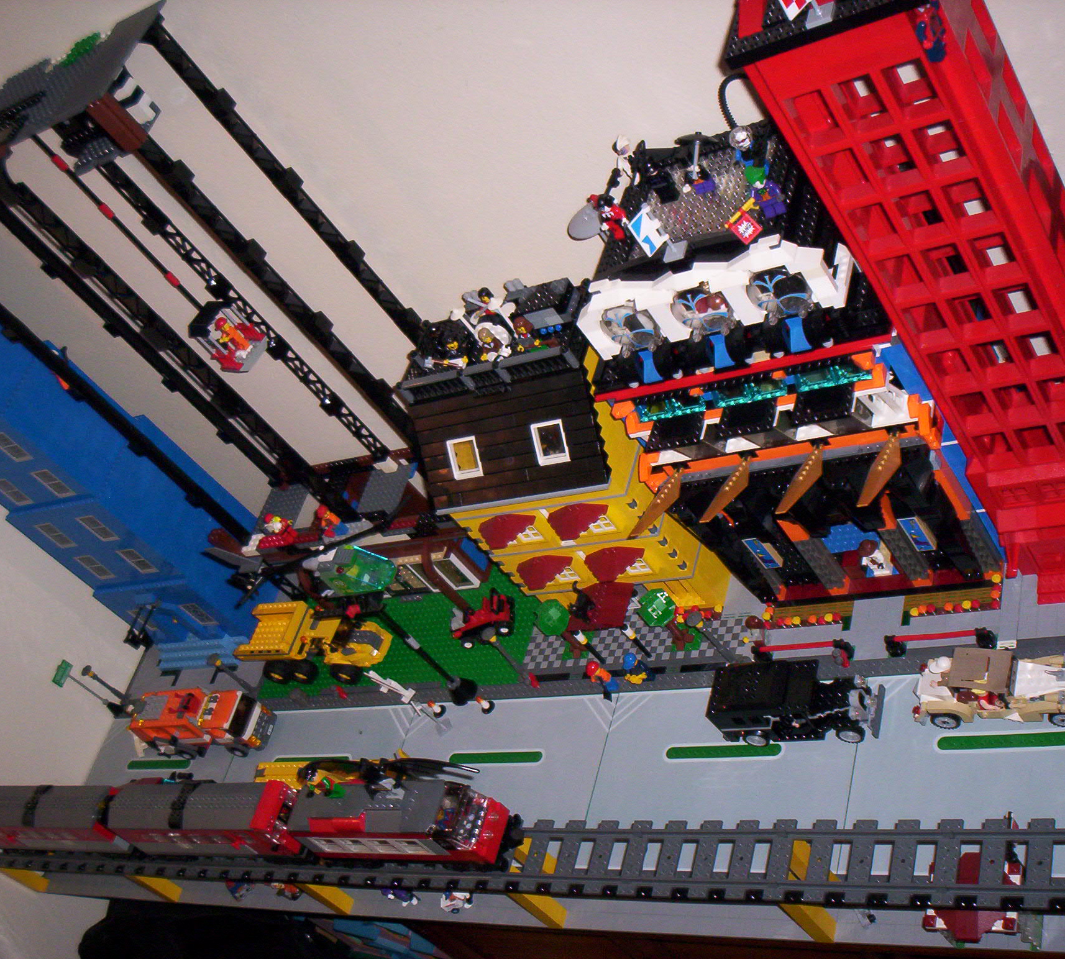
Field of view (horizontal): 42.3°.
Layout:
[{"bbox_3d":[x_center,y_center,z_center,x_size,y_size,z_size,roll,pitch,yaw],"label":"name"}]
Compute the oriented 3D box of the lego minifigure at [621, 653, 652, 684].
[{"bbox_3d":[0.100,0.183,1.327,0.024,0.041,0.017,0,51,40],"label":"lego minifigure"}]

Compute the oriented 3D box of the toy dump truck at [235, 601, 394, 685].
[{"bbox_3d":[-0.256,0.188,1.598,0.212,0.073,0.072,-7,47,36],"label":"toy dump truck"}]

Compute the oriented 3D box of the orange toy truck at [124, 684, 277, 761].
[{"bbox_3d":[-0.384,0.285,1.607,0.171,0.077,0.053,-10,45,33],"label":"orange toy truck"}]

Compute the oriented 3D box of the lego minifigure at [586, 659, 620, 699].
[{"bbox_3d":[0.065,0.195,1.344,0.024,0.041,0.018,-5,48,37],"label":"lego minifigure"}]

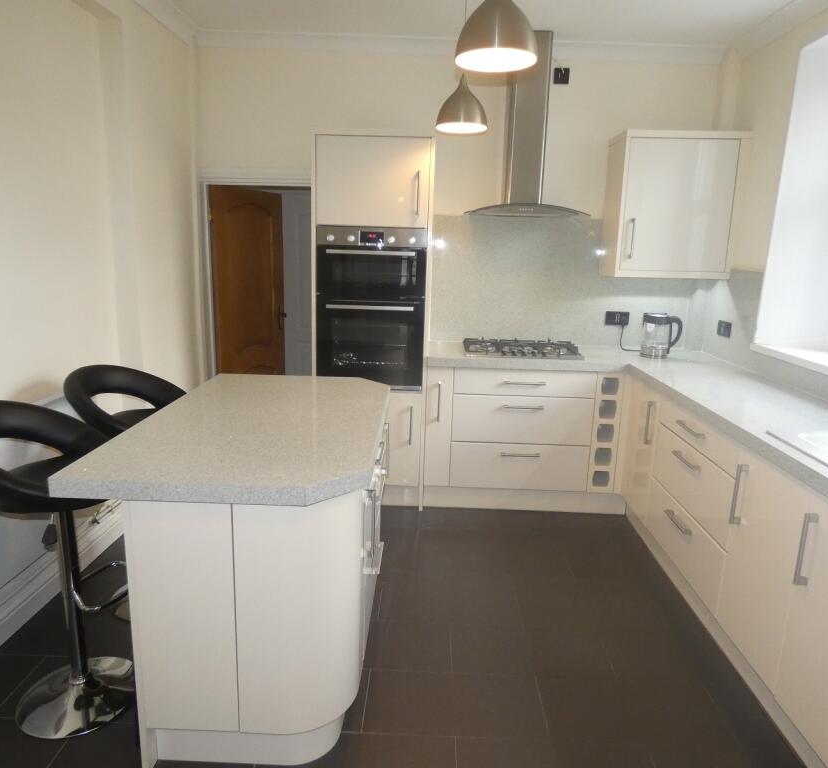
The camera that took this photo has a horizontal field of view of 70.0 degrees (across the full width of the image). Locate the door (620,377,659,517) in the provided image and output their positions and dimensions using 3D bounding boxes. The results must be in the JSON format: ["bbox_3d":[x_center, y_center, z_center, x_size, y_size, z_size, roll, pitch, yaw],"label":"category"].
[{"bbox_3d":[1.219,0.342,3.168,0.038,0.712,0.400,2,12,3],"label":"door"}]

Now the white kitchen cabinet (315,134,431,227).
[{"bbox_3d":[-0.206,-1.122,3.388,0.600,0.455,0.588,2,13,2],"label":"white kitchen cabinet"}]

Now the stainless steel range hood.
[{"bbox_3d":[0.661,-1.447,3.358,0.700,0.990,0.467,2,13,2],"label":"stainless steel range hood"}]

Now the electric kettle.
[{"bbox_3d":[1.459,-0.284,3.494,0.218,0.248,0.155,5,13,15],"label":"electric kettle"}]

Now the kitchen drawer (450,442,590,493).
[{"bbox_3d":[0.620,0.432,3.655,0.797,0.283,0.480,2,13,1],"label":"kitchen drawer"}]

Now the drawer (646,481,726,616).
[{"bbox_3d":[1.416,0.689,2.612,0.480,0.280,0.790,2,13,2],"label":"drawer"}]

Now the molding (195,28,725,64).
[{"bbox_3d":[0.257,-1.961,3.434,3.080,0.090,0.080,2,13,1],"label":"molding"}]

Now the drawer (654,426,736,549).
[{"bbox_3d":[1.417,0.418,2.547,0.480,0.286,0.749,2,13,1],"label":"drawer"}]

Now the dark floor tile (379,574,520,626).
[{"bbox_3d":[0.157,0.973,2.618,0.605,0.012,0.298,2,13,1],"label":"dark floor tile"}]

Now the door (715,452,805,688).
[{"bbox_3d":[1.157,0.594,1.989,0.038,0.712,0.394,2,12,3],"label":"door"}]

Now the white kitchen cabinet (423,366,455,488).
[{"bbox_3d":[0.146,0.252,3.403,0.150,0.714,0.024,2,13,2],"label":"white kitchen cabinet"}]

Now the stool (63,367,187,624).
[{"bbox_3d":[-1.159,0.443,2.483,0.530,0.980,0.485,6,14,19],"label":"stool"}]

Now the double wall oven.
[{"bbox_3d":[-0.229,-0.463,3.512,0.595,0.889,0.570,2,13,1],"label":"double wall oven"}]

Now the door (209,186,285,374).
[{"bbox_3d":[-1.184,-0.447,4.347,0.042,1.875,0.755,7,14,24],"label":"door"}]

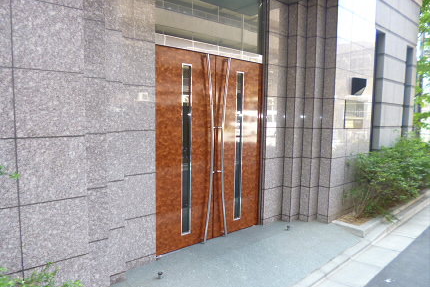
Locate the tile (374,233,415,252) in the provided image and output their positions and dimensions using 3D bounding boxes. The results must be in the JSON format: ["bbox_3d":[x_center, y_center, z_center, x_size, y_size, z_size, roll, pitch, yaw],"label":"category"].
[{"bbox_3d":[2.371,1.334,3.943,0.623,0.060,0.286,-3,7,-41],"label":"tile"}]

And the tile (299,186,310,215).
[{"bbox_3d":[1.371,0.871,4.505,0.035,0.438,0.157,-3,6,-39],"label":"tile"}]

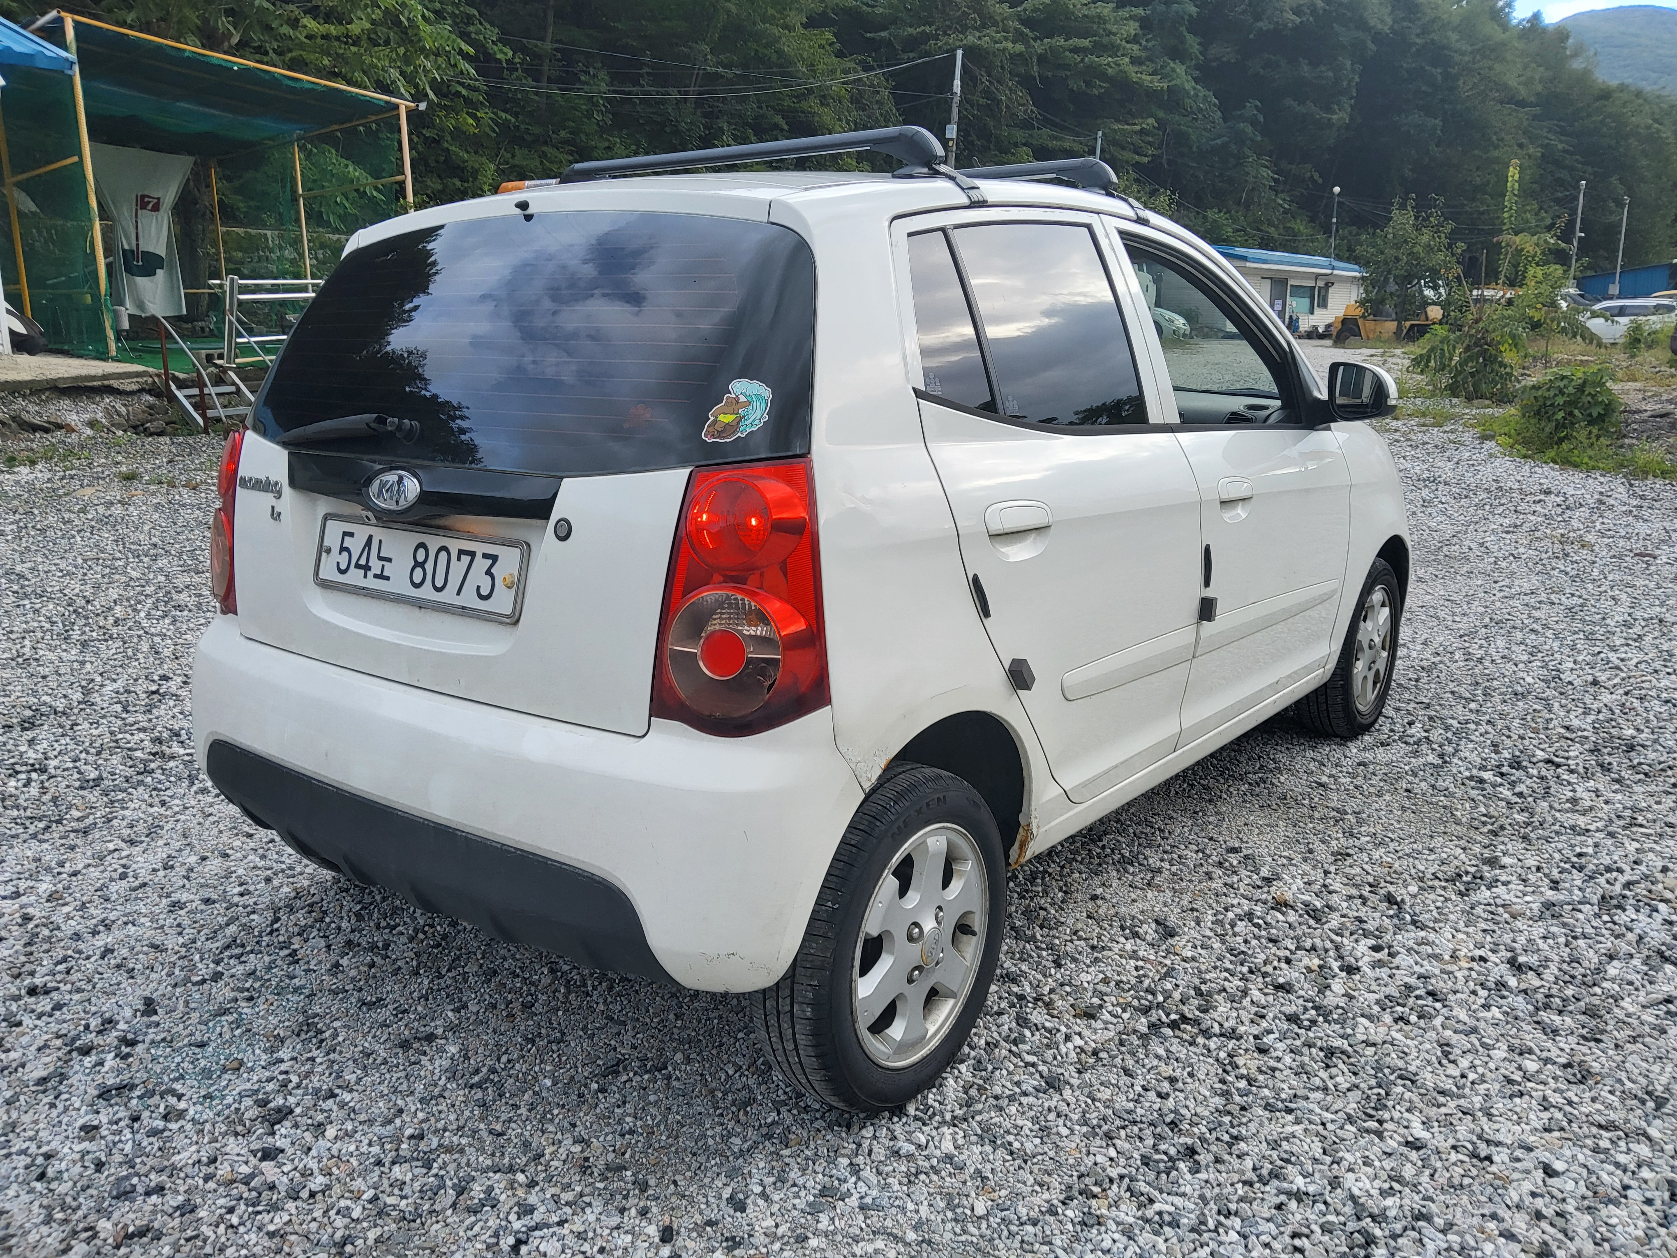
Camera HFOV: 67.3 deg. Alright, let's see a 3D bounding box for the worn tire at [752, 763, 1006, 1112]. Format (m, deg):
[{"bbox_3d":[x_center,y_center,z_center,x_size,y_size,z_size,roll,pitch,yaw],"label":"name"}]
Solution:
[{"bbox_3d":[0.088,0.487,2.029,0.167,0.547,0.547,9,16,37],"label":"worn tire"}]

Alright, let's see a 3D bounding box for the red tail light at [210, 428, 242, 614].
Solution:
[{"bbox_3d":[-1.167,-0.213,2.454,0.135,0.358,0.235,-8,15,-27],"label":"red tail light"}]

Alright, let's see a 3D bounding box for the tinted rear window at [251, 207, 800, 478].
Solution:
[{"bbox_3d":[-0.585,-0.466,2.078,1.430,0.482,0.102,9,-15,37],"label":"tinted rear window"}]

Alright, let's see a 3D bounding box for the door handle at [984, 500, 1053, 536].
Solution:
[{"bbox_3d":[0.288,-0.181,1.998,0.040,0.054,0.200,9,16,37],"label":"door handle"}]

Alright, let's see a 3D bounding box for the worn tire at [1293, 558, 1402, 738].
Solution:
[{"bbox_3d":[1.550,0.043,3.841,0.167,0.547,0.547,9,16,37],"label":"worn tire"}]

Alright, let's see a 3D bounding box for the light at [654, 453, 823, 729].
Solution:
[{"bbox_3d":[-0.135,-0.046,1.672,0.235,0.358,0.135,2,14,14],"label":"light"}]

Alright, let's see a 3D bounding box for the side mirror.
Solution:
[{"bbox_3d":[1.301,-0.589,3.123,0.170,0.145,0.120,9,16,37],"label":"side mirror"}]

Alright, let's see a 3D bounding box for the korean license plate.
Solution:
[{"bbox_3d":[-0.687,-0.103,2.021,0.540,0.128,0.025,9,6,37],"label":"korean license plate"}]

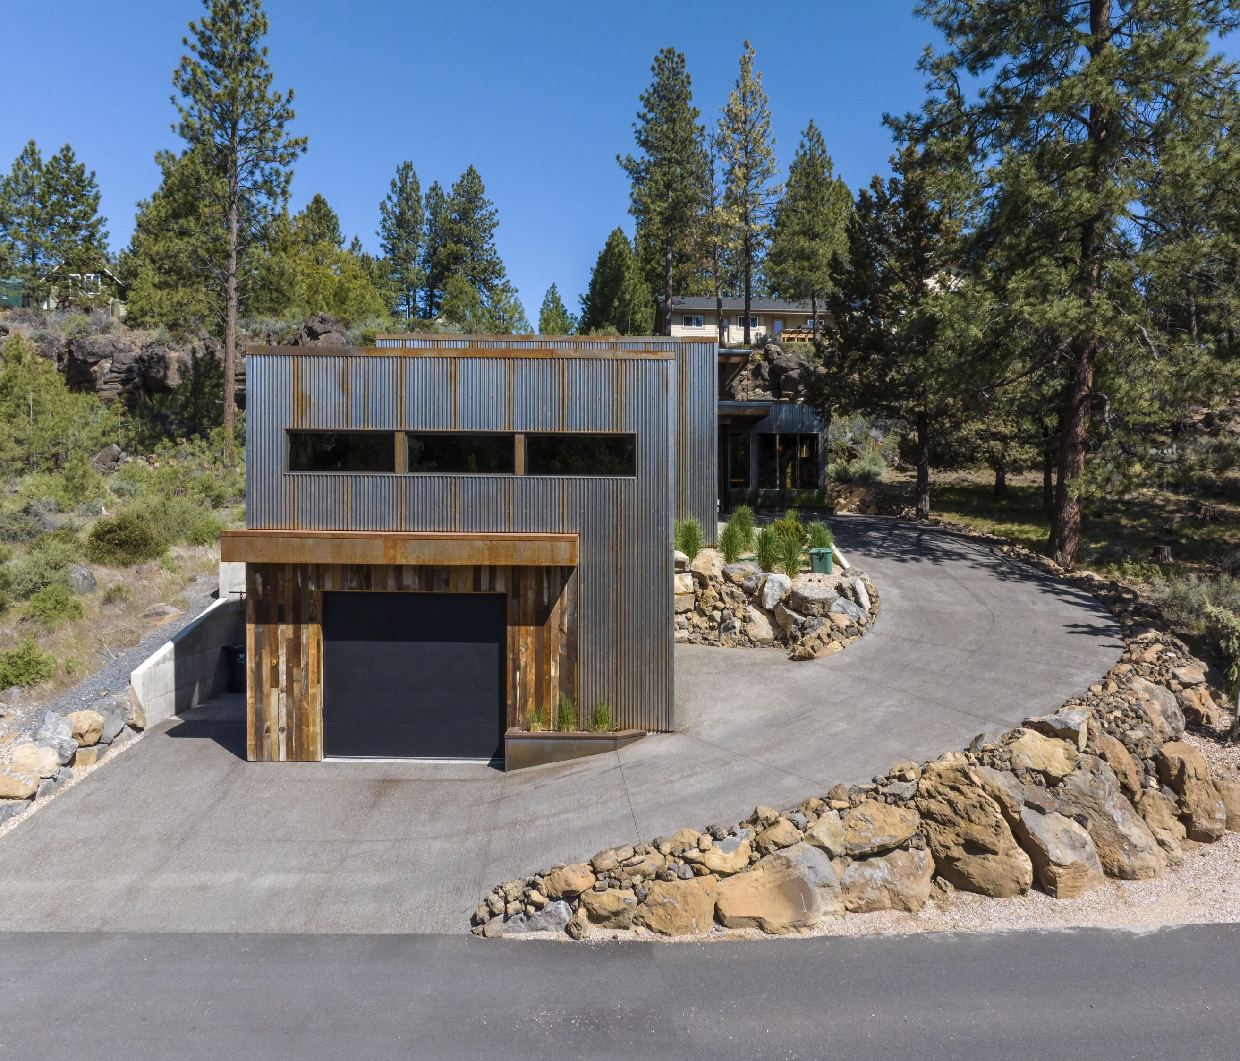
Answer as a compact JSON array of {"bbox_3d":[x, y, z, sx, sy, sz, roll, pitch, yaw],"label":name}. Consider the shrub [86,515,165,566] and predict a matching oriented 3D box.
[{"bbox_3d":[-11.881,0.213,23.600,1.724,1.162,1.638,0,0,0],"label":"shrub"}]

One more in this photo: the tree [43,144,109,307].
[{"bbox_3d":[-34.949,-19.470,63.000,4.191,10.730,4.100,0,1,0],"label":"tree"}]

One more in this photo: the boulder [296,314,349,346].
[{"bbox_3d":[-14.559,-9.691,48.000,2.652,1.787,2.200,0,1,0],"label":"boulder"}]

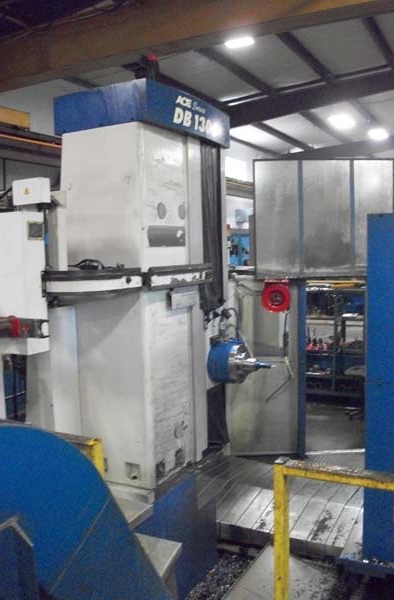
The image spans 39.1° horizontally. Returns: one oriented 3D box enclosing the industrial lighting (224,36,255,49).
[{"bbox_3d":[0.713,-4.317,9.300,0.470,0.090,0.270,1,6,29],"label":"industrial lighting"}]

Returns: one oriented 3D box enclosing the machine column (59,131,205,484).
[{"bbox_3d":[-0.471,0.035,4.545,0.739,2.673,0.809,2,7,29],"label":"machine column"}]

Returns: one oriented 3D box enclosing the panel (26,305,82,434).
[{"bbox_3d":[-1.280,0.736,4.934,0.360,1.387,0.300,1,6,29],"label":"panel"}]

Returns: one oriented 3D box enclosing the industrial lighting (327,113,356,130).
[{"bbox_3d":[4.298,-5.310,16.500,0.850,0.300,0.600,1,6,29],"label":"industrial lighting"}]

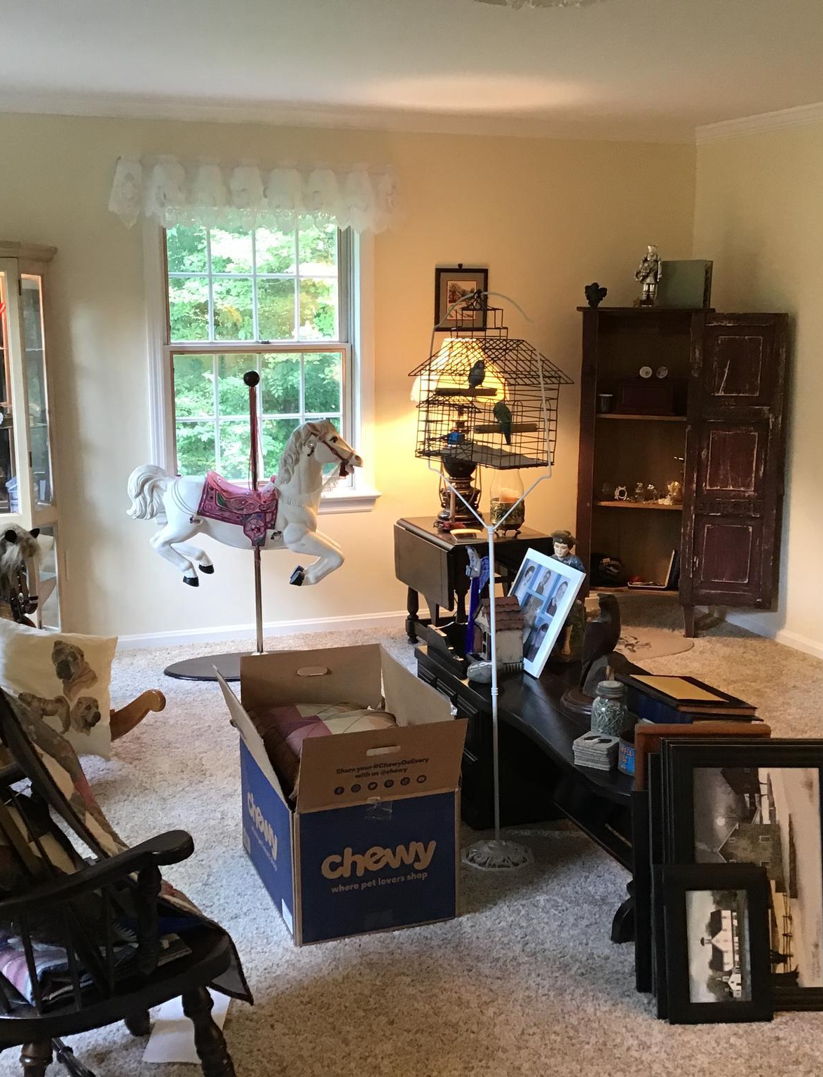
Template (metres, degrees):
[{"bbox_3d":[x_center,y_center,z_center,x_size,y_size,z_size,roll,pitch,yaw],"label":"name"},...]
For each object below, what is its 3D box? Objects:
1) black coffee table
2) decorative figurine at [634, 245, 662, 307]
[{"bbox_3d":[0.542,0.698,3.771,0.610,0.455,1.430,-4,12,-21],"label":"black coffee table"},{"bbox_3d":[1.115,-1.224,6.036,0.125,0.287,0.105,3,12,18],"label":"decorative figurine"}]

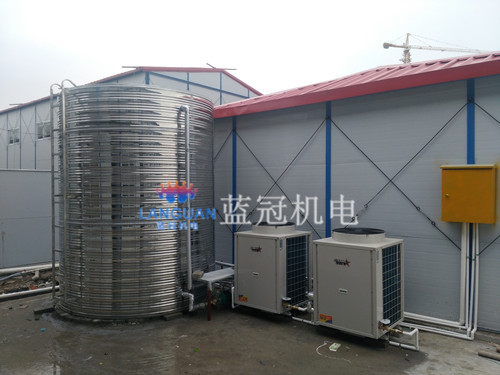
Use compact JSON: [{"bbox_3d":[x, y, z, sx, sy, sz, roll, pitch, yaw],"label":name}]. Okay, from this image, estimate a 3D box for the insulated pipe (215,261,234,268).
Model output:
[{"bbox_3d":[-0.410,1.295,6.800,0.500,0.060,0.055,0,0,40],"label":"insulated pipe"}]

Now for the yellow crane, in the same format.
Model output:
[{"bbox_3d":[96.000,-37.500,207.000,58.000,80.000,3.500,0,0,-9],"label":"yellow crane"}]

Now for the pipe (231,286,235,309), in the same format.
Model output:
[{"bbox_3d":[-0.230,1.472,5.400,0.040,0.290,0.040,0,0,40],"label":"pipe"}]

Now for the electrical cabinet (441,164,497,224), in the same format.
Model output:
[{"bbox_3d":[2.431,0.062,4.512,0.510,0.640,0.230,0,0,40],"label":"electrical cabinet"}]

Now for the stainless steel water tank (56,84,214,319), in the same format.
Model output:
[{"bbox_3d":[-1.671,0.181,6.158,2.280,2.930,2.280,0,0,-15],"label":"stainless steel water tank"}]

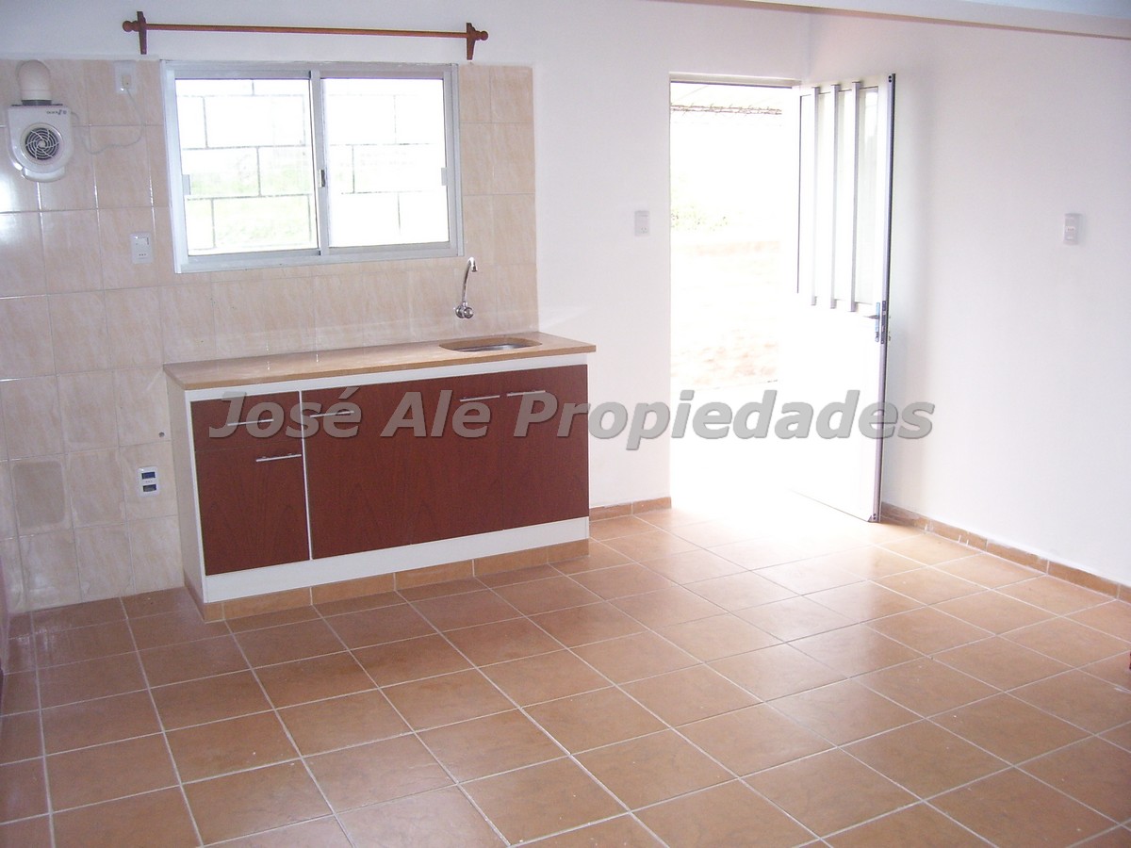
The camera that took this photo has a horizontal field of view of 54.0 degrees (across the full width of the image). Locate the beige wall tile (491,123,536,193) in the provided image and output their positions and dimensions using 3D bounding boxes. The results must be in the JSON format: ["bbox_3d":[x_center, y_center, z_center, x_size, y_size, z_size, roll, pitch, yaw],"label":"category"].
[{"bbox_3d":[-0.223,-1.138,4.793,0.200,0.300,0.008,-7,13,-26],"label":"beige wall tile"}]

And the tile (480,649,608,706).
[{"bbox_3d":[-0.064,0.812,3.554,0.328,0.010,0.328,-7,13,-26],"label":"tile"}]

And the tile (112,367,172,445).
[{"bbox_3d":[-1.624,-0.069,4.261,0.200,0.300,0.010,-7,13,-26],"label":"tile"}]

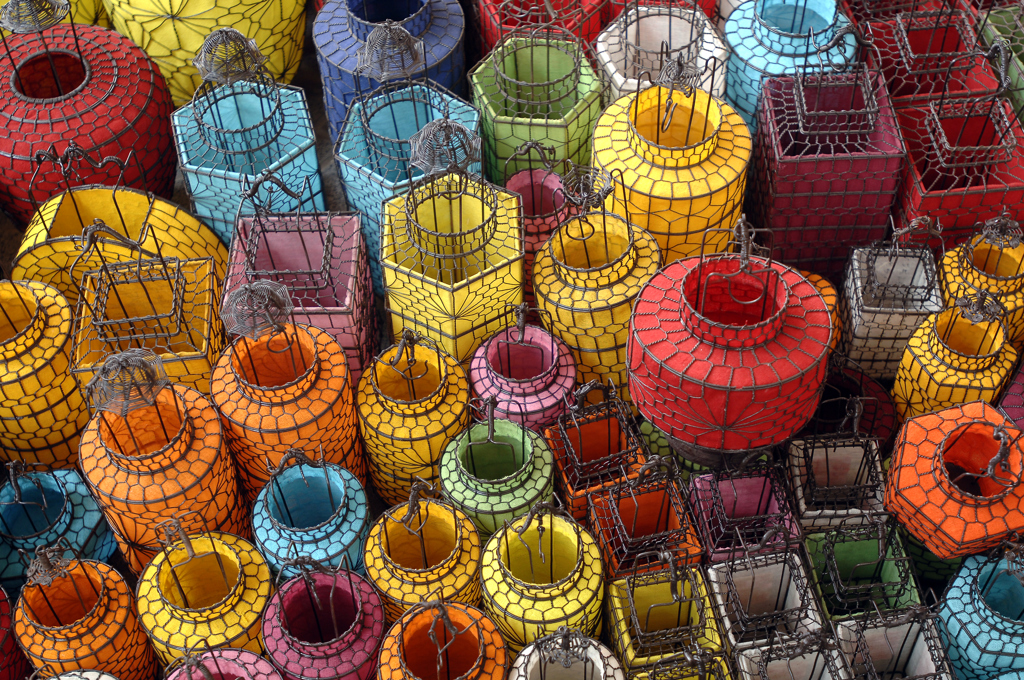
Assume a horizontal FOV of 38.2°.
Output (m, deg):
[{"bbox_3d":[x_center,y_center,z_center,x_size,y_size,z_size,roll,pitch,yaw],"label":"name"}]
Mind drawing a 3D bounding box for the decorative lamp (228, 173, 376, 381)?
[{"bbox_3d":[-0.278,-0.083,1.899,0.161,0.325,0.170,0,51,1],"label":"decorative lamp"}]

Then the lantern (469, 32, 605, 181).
[{"bbox_3d":[0.039,-0.271,2.070,0.195,0.309,0.168,4,52,5],"label":"lantern"}]

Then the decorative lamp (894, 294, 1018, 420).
[{"bbox_3d":[0.549,0.041,1.831,0.132,0.281,0.114,4,52,5],"label":"decorative lamp"}]

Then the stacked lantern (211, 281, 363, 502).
[{"bbox_3d":[-0.271,0.075,1.778,0.172,0.357,0.172,-14,53,-9],"label":"stacked lantern"}]

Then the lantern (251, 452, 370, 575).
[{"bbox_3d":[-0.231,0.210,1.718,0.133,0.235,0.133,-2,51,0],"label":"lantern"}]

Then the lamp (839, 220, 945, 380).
[{"bbox_3d":[0.503,-0.059,1.957,0.112,0.206,0.112,-1,52,1],"label":"lamp"}]

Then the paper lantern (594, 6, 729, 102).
[{"bbox_3d":[0.208,-0.326,2.117,0.188,0.295,0.163,6,52,6],"label":"paper lantern"}]

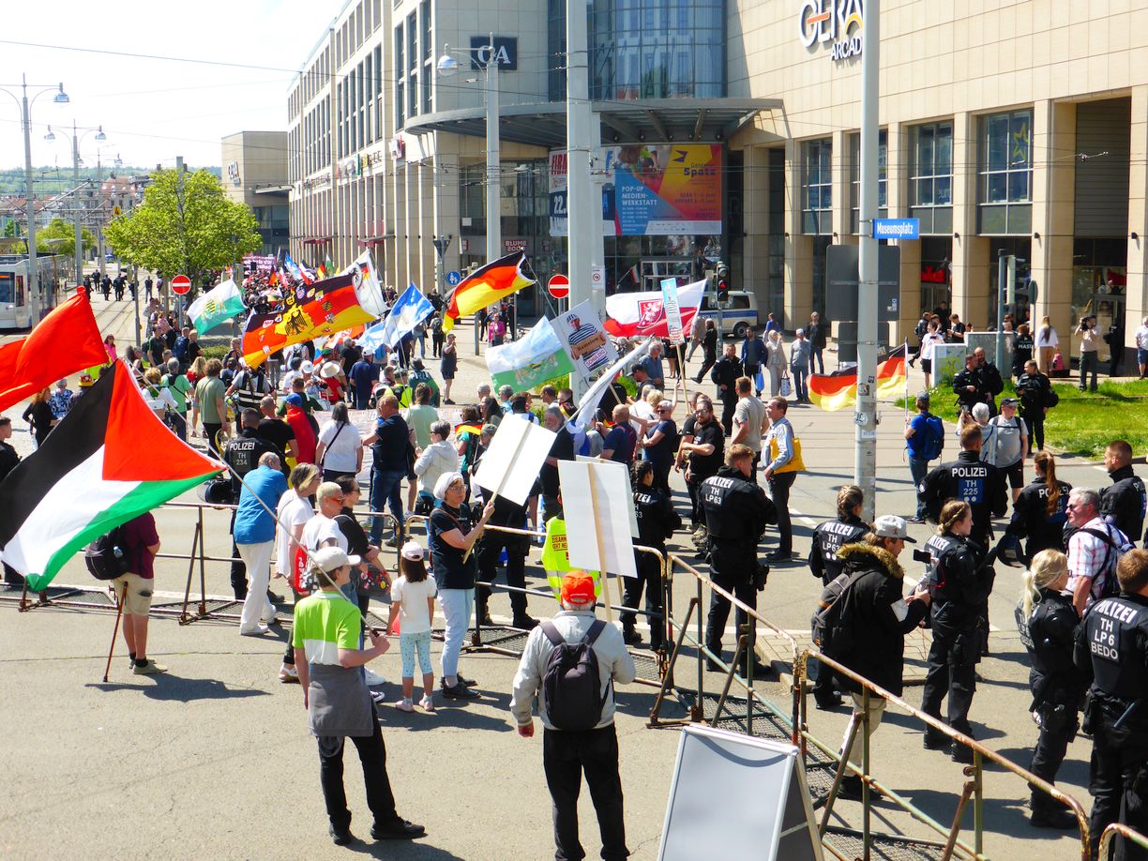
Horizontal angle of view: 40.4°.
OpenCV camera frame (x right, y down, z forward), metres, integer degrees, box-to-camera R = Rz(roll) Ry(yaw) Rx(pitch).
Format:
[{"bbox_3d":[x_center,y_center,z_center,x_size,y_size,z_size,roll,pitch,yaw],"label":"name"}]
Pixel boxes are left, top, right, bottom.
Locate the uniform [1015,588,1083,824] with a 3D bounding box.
[{"bbox_3d":[2.892,1.637,9.399,0.400,1.440,0.480,-1,6,-7],"label":"uniform"}]

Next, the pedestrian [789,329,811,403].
[{"bbox_3d":[5.329,-1.520,36.705,0.520,1.700,0.340,0,6,2],"label":"pedestrian"}]

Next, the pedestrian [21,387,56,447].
[{"bbox_3d":[-7.692,0.126,22.506,0.450,1.650,0.480,-2,7,-17],"label":"pedestrian"}]

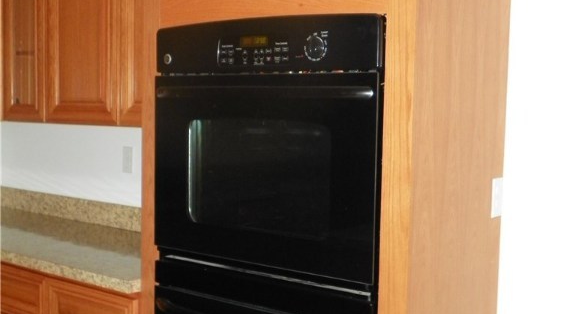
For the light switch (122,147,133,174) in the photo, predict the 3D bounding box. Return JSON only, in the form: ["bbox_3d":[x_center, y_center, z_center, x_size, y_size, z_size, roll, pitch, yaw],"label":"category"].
[{"bbox_3d":[-0.693,0.014,3.264,0.068,0.115,0.012,4,5,37],"label":"light switch"}]

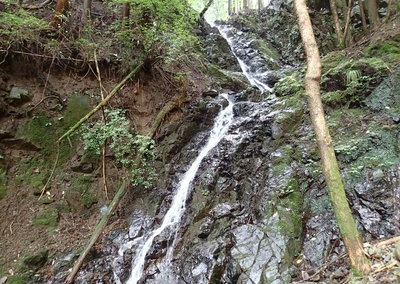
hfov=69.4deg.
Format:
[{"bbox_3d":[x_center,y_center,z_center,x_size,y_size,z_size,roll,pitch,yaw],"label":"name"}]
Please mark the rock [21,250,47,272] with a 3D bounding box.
[{"bbox_3d":[-2.565,1.836,4.500,0.348,0.243,0.350,3,-9,-20],"label":"rock"}]

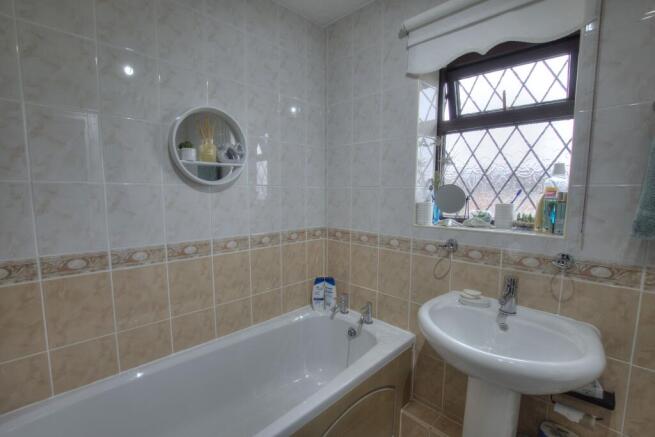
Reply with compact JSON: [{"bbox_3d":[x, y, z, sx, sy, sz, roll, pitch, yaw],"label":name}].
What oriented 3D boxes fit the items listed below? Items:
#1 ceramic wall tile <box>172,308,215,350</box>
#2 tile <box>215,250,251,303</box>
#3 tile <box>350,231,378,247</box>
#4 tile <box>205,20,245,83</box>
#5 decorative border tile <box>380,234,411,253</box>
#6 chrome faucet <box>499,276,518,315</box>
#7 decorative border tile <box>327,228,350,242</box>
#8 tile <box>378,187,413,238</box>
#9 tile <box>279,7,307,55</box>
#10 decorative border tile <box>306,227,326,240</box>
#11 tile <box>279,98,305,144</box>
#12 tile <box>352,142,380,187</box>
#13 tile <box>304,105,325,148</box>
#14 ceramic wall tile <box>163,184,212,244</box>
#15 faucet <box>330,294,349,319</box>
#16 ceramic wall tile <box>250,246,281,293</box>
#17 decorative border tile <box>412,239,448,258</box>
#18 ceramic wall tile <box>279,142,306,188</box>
[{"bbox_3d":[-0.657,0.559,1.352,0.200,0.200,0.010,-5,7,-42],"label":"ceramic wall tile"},{"bbox_3d":[-0.505,0.312,1.455,0.198,0.258,0.010,-5,8,-42],"label":"tile"},{"bbox_3d":[0.227,0.121,1.625,0.200,0.080,0.010,5,7,43],"label":"tile"},{"bbox_3d":[-0.496,-0.822,1.344,0.198,0.258,0.010,-5,8,-42],"label":"tile"},{"bbox_3d":[0.373,0.135,1.491,0.200,0.080,0.010,5,7,43],"label":"decorative border tile"},{"bbox_3d":[0.680,0.297,1.027,0.050,0.135,0.115,5,7,42],"label":"chrome faucet"},{"bbox_3d":[0.077,0.109,1.786,0.205,0.078,0.010,5,7,42],"label":"decorative border tile"},{"bbox_3d":[0.376,-0.038,1.501,0.200,0.262,0.010,5,7,42],"label":"tile"},{"bbox_3d":[-0.198,-1.092,1.585,0.200,0.238,0.009,-5,7,-42],"label":"tile"},{"bbox_3d":[-0.077,0.104,1.823,0.155,0.080,0.010,-5,8,-42],"label":"decorative border tile"},{"bbox_3d":[-0.202,-0.573,1.624,0.200,0.250,0.010,-5,8,-44],"label":"tile"},{"bbox_3d":[0.229,-0.312,1.618,0.202,0.258,0.010,5,7,41],"label":"tile"},{"bbox_3d":[-0.074,-0.587,1.727,0.146,0.257,0.009,-5,7,-42],"label":"tile"},{"bbox_3d":[-0.638,-0.022,1.267,0.200,0.250,0.010,-5,8,-44],"label":"ceramic wall tile"},{"bbox_3d":[0.079,0.515,1.611,0.050,0.118,0.135,5,7,42],"label":"faucet"},{"bbox_3d":[-0.358,0.302,1.591,0.198,0.260,0.010,-5,8,-41],"label":"ceramic wall tile"},{"bbox_3d":[0.531,0.154,1.394,0.202,0.077,0.010,5,8,41],"label":"decorative border tile"},{"bbox_3d":[-0.202,-0.317,1.638,0.196,0.257,0.009,-5,7,-42],"label":"ceramic wall tile"}]

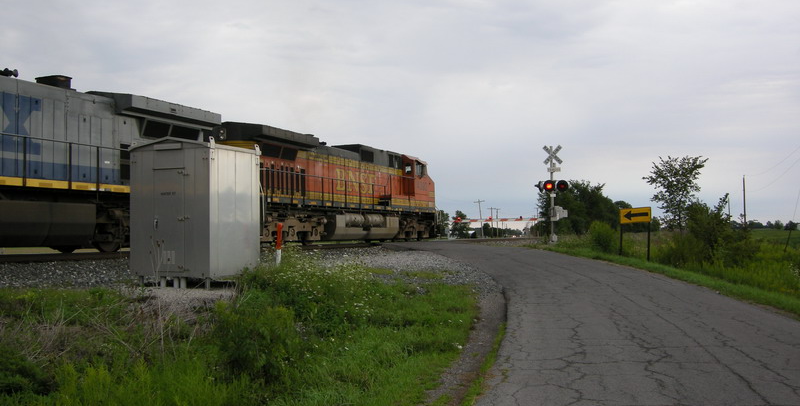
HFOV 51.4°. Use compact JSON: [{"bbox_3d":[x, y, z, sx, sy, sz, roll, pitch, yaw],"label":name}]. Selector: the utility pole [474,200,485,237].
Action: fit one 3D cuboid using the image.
[{"bbox_3d":[18.315,3.631,190.000,2.400,8.750,0.300,-6,-2,7],"label":"utility pole"}]

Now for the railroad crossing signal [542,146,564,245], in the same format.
[{"bbox_3d":[7.913,-0.444,43.000,1.080,5.050,0.450,0,-2,-14],"label":"railroad crossing signal"}]

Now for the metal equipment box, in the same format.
[{"bbox_3d":[-4.115,0.216,16.878,1.900,2.850,1.900,-1,-2,21],"label":"metal equipment box"}]

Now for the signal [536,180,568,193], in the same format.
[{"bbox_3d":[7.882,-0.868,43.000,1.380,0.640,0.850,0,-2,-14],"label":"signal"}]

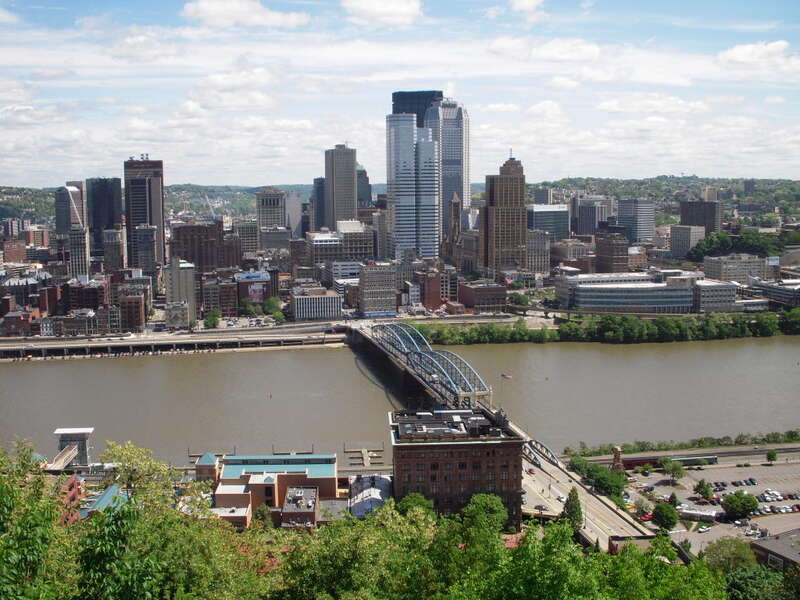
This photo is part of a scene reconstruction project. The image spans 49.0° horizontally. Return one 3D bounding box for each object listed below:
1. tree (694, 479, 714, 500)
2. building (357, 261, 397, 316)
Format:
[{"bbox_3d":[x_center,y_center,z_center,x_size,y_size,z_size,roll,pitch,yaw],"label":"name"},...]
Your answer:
[{"bbox_3d":[112.260,69.530,324.070,6.800,7.300,6.800,-1,8,0],"label":"tree"},{"bbox_3d":[-19.850,-9.720,802.920,26.640,45.570,31.950,-2,8,-13],"label":"building"}]

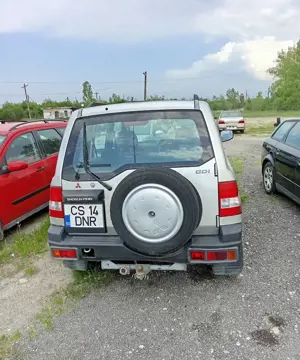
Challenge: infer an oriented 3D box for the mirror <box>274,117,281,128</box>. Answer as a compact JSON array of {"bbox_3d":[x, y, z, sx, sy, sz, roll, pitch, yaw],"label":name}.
[{"bbox_3d":[2.562,-1.155,6.500,0.150,0.210,0.120,-3,12,0],"label":"mirror"}]

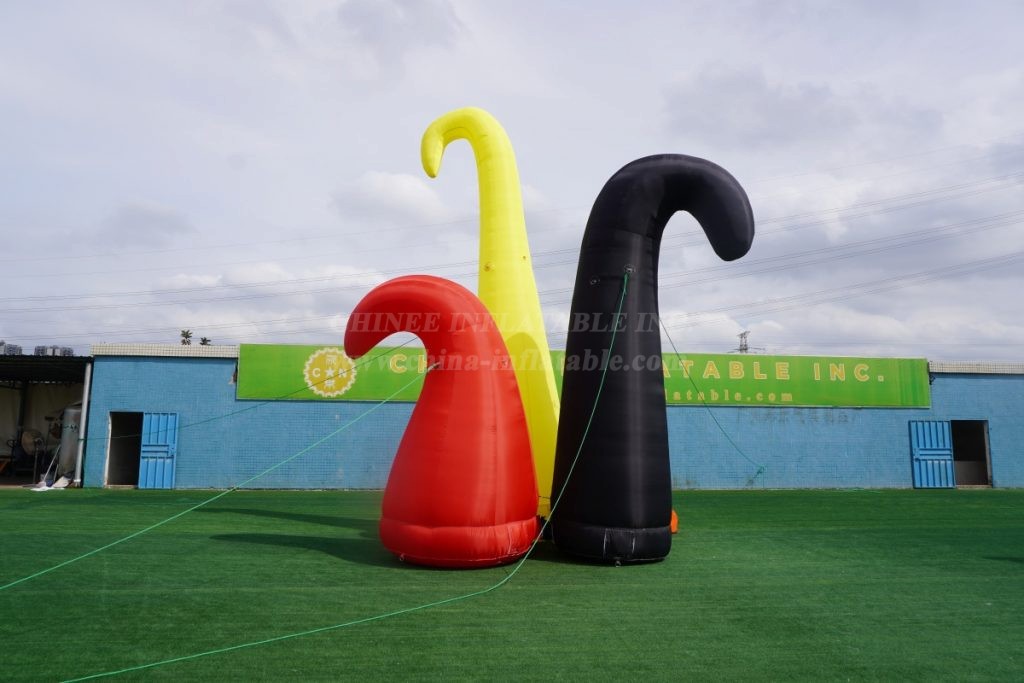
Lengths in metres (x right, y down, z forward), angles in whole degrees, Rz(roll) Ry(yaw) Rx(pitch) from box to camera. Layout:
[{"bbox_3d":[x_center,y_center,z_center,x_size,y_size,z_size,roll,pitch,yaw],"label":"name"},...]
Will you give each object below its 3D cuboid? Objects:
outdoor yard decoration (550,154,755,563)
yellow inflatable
[{"bbox_3d":[1.986,0.060,9.467,2.883,5.557,1.615,1,-7,0],"label":"outdoor yard decoration"},{"bbox_3d":[-0.263,-0.494,11.255,2.576,7.083,1.684,1,-7,0],"label":"yellow inflatable"}]

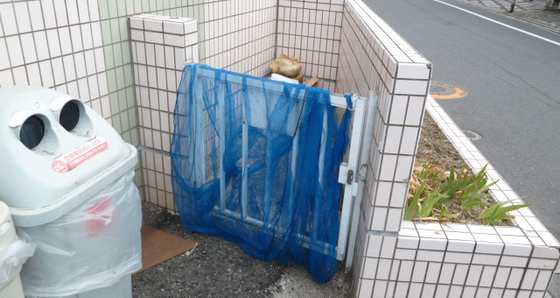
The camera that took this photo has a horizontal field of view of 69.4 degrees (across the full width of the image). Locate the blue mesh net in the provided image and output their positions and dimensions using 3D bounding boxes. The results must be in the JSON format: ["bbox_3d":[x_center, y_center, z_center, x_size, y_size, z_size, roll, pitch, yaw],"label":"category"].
[{"bbox_3d":[-0.125,0.087,1.755,0.840,0.800,0.180,15,27,24],"label":"blue mesh net"}]

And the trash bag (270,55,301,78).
[{"bbox_3d":[0.043,-0.605,2.930,0.215,0.140,0.170,5,25,5],"label":"trash bag"}]

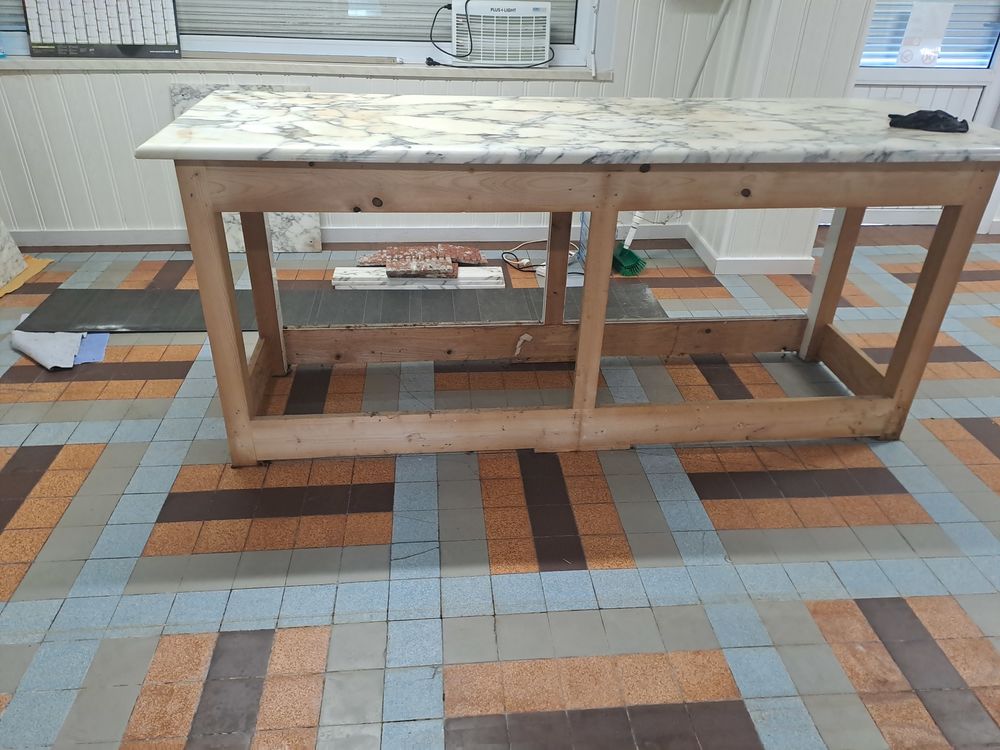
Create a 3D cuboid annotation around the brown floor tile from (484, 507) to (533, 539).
[{"bbox_3d":[0.022,0.402,1.949,0.122,0.010,0.122,-1,31,-5],"label":"brown floor tile"}]

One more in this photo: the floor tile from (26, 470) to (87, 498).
[{"bbox_3d":[-1.210,0.303,1.987,0.120,0.010,0.120,-1,30,-5],"label":"floor tile"}]

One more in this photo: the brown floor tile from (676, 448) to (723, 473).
[{"bbox_3d":[0.509,0.221,1.838,0.101,0.010,0.101,-1,30,-5],"label":"brown floor tile"}]

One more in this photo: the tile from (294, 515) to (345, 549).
[{"bbox_3d":[-0.476,0.417,1.915,0.124,0.010,0.124,-1,31,-5],"label":"tile"}]

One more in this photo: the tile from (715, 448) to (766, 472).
[{"bbox_3d":[0.737,0.263,2.222,0.122,0.010,0.122,-1,31,-5],"label":"tile"}]

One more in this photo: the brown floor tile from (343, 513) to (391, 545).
[{"bbox_3d":[-0.292,0.347,1.603,0.103,0.011,0.103,-1,31,-5],"label":"brown floor tile"}]

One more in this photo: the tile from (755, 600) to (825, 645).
[{"bbox_3d":[0.655,0.565,1.635,0.119,0.012,0.119,-1,31,-5],"label":"tile"}]

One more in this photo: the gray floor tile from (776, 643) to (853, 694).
[{"bbox_3d":[0.790,0.741,1.814,0.142,0.012,0.142,-1,31,-5],"label":"gray floor tile"}]

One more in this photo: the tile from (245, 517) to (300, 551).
[{"bbox_3d":[-0.684,0.482,2.175,0.142,0.012,0.142,-1,31,-5],"label":"tile"}]

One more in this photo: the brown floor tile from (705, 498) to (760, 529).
[{"bbox_3d":[0.536,0.328,1.678,0.103,0.011,0.103,-1,31,-5],"label":"brown floor tile"}]

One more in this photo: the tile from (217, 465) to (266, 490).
[{"bbox_3d":[-0.718,0.289,2.031,0.119,0.012,0.119,-1,31,-5],"label":"tile"}]

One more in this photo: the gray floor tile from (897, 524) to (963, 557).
[{"bbox_3d":[1.119,0.434,1.890,0.120,0.010,0.120,-1,30,-5],"label":"gray floor tile"}]

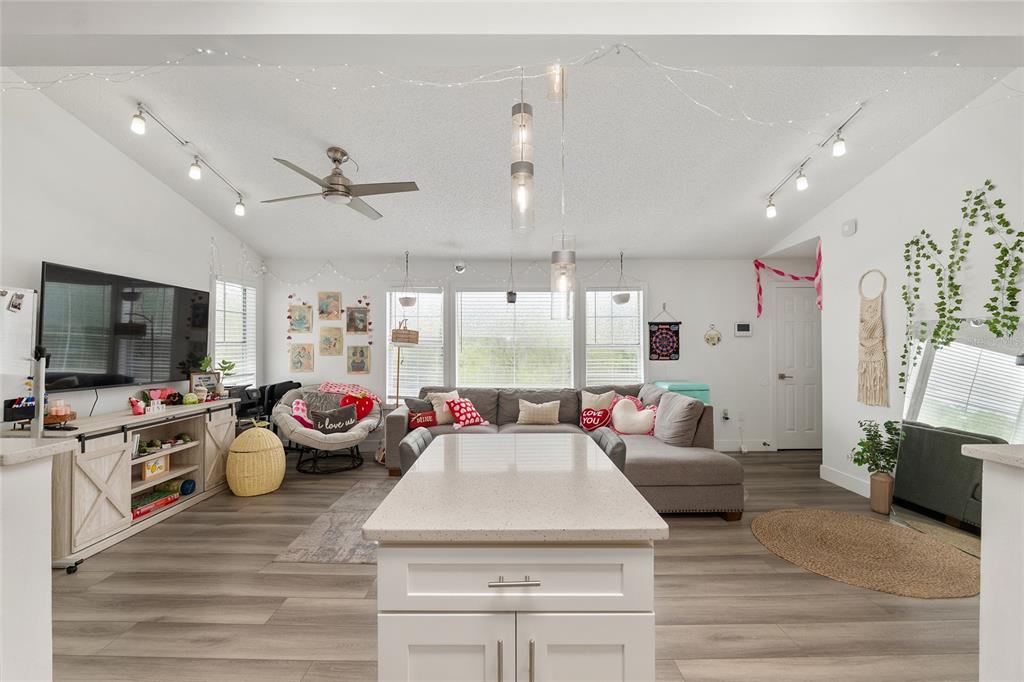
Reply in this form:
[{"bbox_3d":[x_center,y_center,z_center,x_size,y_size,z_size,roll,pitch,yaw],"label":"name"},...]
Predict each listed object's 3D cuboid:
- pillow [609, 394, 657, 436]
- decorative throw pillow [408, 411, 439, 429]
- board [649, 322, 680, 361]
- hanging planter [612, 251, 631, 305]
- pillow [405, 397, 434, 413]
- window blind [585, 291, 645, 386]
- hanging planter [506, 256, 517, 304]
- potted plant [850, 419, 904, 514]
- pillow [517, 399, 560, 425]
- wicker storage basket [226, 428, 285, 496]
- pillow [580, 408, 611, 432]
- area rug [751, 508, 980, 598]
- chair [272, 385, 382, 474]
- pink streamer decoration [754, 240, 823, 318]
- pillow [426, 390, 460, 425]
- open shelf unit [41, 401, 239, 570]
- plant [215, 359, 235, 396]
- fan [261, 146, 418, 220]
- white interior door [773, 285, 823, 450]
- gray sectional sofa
[{"bbox_3d":[1.225,0.755,4.030,0.470,0.420,0.160,0,-18,7],"label":"pillow"},{"bbox_3d":[-0.920,0.808,4.100,0.330,0.200,0.110,0,-19,-28],"label":"decorative throw pillow"},{"bbox_3d":[1.925,0.005,4.995,0.415,0.485,0.025,0,0,0],"label":"board"},{"bbox_3d":[1.320,-0.766,4.800,0.215,0.650,0.210,0,-1,0],"label":"hanging planter"},{"bbox_3d":[-1.005,0.790,4.420,0.370,0.330,0.130,0,-15,-20],"label":"pillow"},{"bbox_3d":[1.270,0.050,4.920,0.740,1.400,0.060,0,-1,0],"label":"window blind"},{"bbox_3d":[-0.002,-0.738,4.830,0.115,0.580,0.115,0,0,0],"label":"hanging planter"},{"bbox_3d":[2.830,0.975,3.100,0.380,0.730,0.340,0,-1,0],"label":"potted plant"},{"bbox_3d":[0.300,0.785,4.430,0.480,0.310,0.140,0,-18,0],"label":"pillow"},{"bbox_3d":[-2.340,1.080,3.660,0.470,0.600,0.470,0,0,-30],"label":"wicker storage basket"},{"bbox_3d":[0.845,0.783,3.980,0.310,0.260,0.110,0,-21,0],"label":"pillow"},{"bbox_3d":[2.270,1.327,2.610,1.210,0.015,1.210,0,-1,0],"label":"area rug"},{"bbox_3d":[-2.060,0.950,4.430,1.100,0.860,1.020,0,0,-23],"label":"chair"},{"bbox_3d":[3.100,-0.645,4.500,0.130,0.750,1.000,0,0,0],"label":"pink streamer decoration"},{"bbox_3d":[-0.790,0.755,4.500,0.420,0.420,0.150,0,-18,-5],"label":"pillow"},{"bbox_3d":[-2.910,0.978,3.200,0.420,0.800,1.520,0,0,0],"label":"open shelf unit"},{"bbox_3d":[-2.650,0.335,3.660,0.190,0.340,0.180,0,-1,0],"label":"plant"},{"bbox_3d":[-1.380,-1.300,3.150,1.290,0.450,1.290,0,0,9],"label":"fan"},{"bbox_3d":[3.645,0.347,5.030,0.610,2.045,0.050,0,0,0],"label":"white interior door"},{"bbox_3d":[0.235,0.914,3.900,2.990,0.870,1.930,0,-1,0],"label":"gray sectional sofa"}]

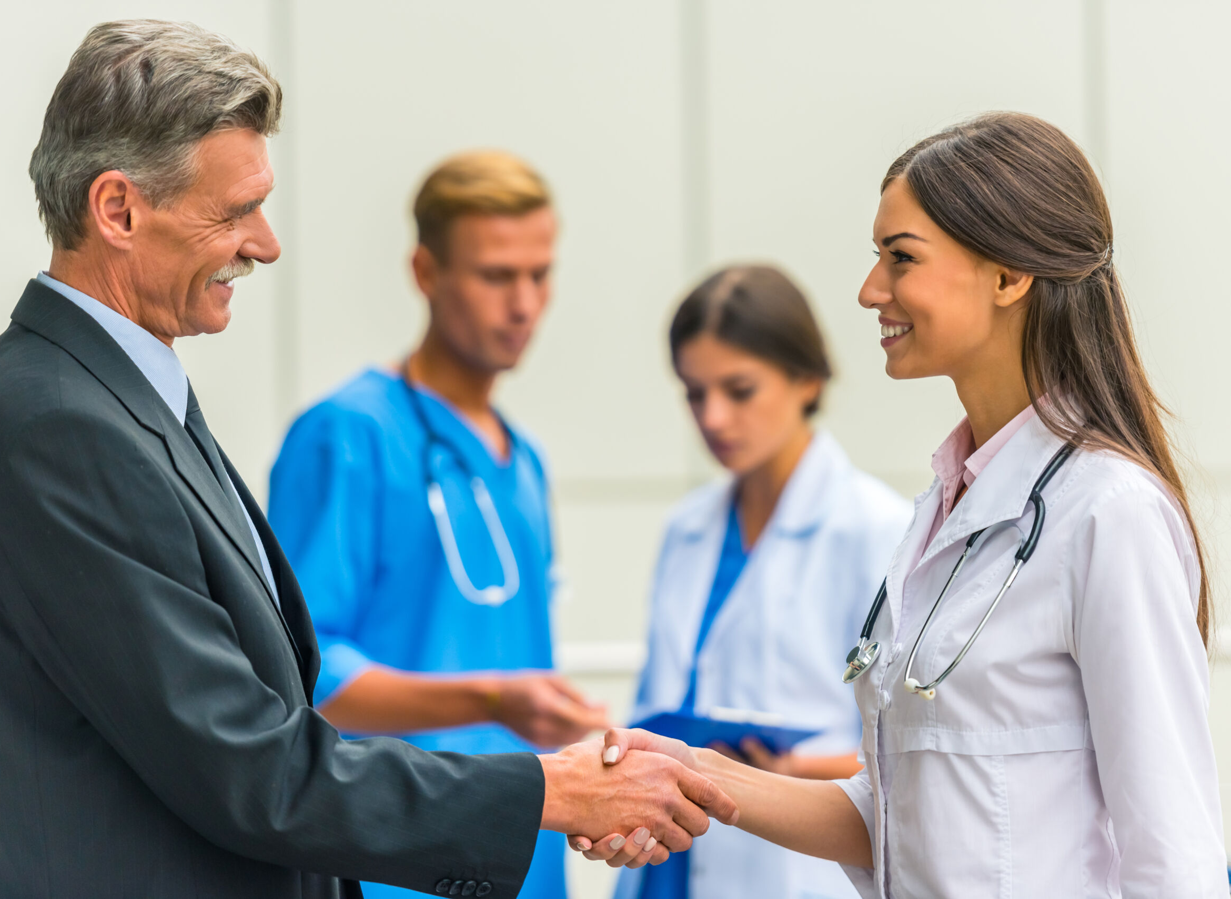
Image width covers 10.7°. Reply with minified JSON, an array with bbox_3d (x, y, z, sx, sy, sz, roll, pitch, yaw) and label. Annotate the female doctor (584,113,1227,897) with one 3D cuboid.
[{"bbox_3d":[0.275,0.550,5.630,0.470,1.690,0.500,0,0,-27],"label":"female doctor"}]

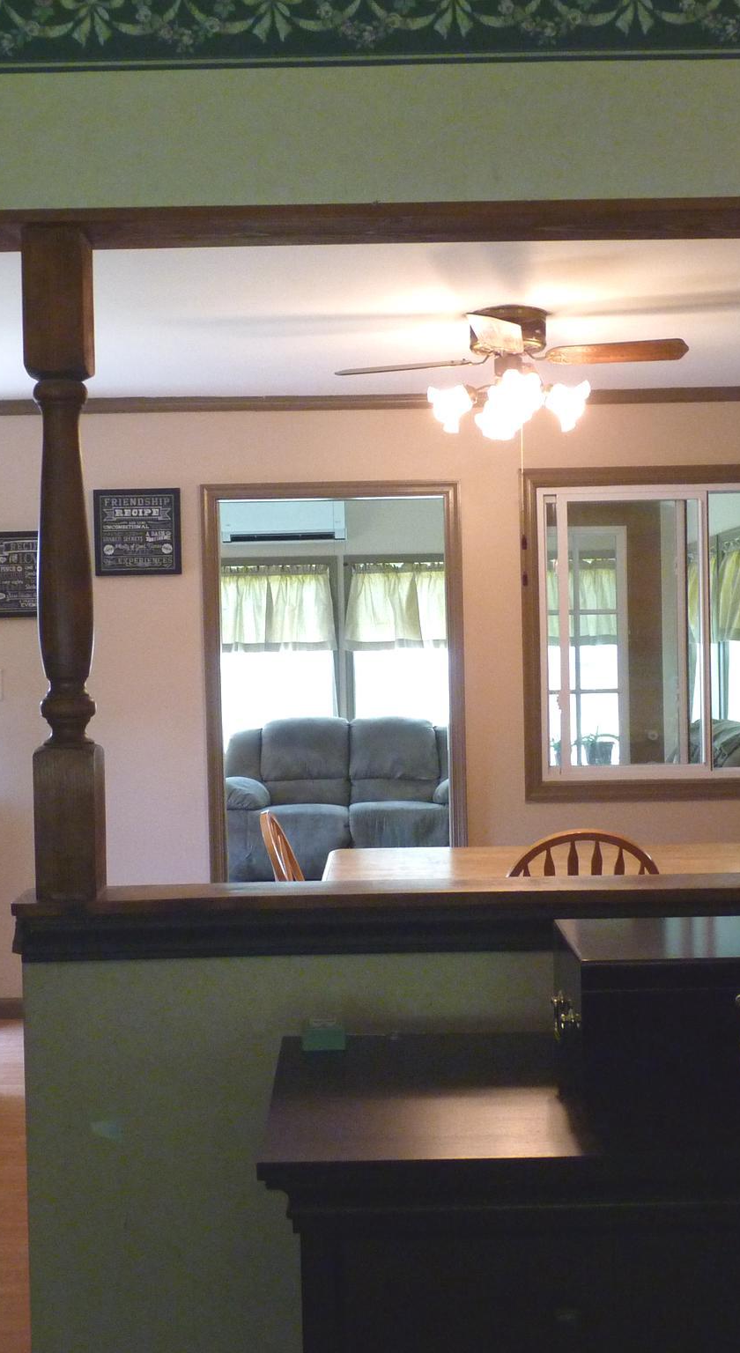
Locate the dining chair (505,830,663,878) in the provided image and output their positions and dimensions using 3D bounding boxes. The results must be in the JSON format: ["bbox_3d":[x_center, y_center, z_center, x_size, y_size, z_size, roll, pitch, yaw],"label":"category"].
[{"bbox_3d":[0.576,0.871,3.975,0.450,0.935,0.500,-1,1,0],"label":"dining chair"}]

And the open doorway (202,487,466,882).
[{"bbox_3d":[-0.132,0.280,5.596,1.020,2.090,0.140,-1,1,0],"label":"open doorway"}]

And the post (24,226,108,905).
[{"bbox_3d":[-0.464,-0.168,2.136,0.090,1.000,0.090,-1,1,0],"label":"post"}]

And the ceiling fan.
[{"bbox_3d":[0.417,-0.906,4.264,1.070,0.390,1.070,-1,1,12],"label":"ceiling fan"}]

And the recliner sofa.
[{"bbox_3d":[-0.112,0.771,8.985,1.620,0.990,0.970,-1,1,0],"label":"recliner sofa"}]

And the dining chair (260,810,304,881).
[{"bbox_3d":[-0.074,0.879,4.296,0.500,0.935,0.450,-1,1,9],"label":"dining chair"}]

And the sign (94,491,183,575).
[{"bbox_3d":[-0.912,-0.566,5.520,0.340,0.340,0.022,-1,1,0],"label":"sign"}]

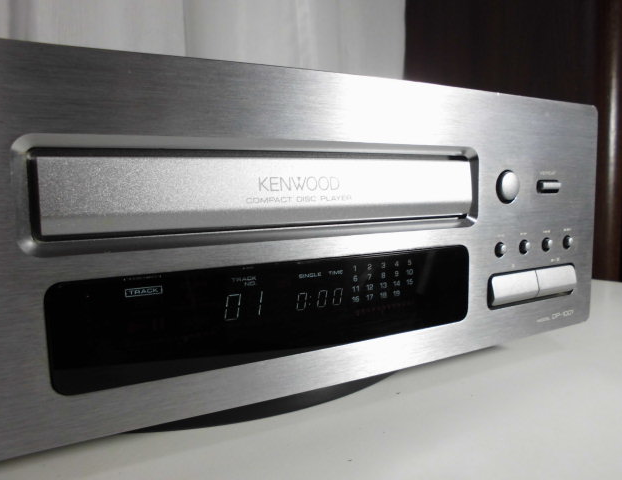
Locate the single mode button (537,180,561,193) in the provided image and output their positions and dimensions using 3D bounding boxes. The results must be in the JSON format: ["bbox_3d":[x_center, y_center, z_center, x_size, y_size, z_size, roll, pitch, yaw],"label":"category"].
[{"bbox_3d":[0.092,-0.020,0.184,0.012,0.004,0.004,-4,6,-28],"label":"single mode button"}]

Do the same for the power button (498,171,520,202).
[{"bbox_3d":[0.072,-0.019,0.174,0.011,0.011,0.004,-4,6,-28],"label":"power button"}]

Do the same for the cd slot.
[{"bbox_3d":[-0.004,-0.014,0.137,0.130,0.021,0.008,-4,6,-28],"label":"cd slot"}]

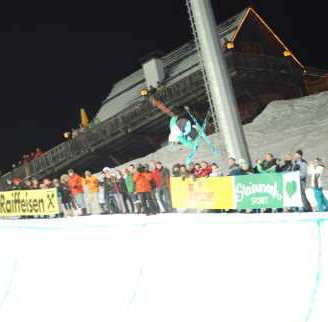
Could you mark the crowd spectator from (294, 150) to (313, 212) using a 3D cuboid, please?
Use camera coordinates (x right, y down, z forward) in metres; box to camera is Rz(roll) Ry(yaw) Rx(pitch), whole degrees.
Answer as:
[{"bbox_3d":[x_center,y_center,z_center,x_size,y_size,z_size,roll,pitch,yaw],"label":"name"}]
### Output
[{"bbox_3d":[4.028,0.592,40.500,0.420,1.820,0.580,-7,-15,-22],"label":"crowd spectator"}]

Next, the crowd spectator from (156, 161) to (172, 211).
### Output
[{"bbox_3d":[-0.065,0.876,46.218,0.500,1.720,0.360,-24,-19,38],"label":"crowd spectator"}]

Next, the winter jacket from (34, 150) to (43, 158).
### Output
[{"bbox_3d":[-9.216,-0.257,103.000,0.620,0.720,0.420,-17,-14,17],"label":"winter jacket"}]

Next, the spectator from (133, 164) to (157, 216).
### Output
[{"bbox_3d":[-0.645,1.001,47.600,0.680,1.770,0.520,-15,-14,11],"label":"spectator"}]

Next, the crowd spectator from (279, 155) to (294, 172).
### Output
[{"bbox_3d":[3.740,0.692,41.300,0.580,1.770,0.450,-23,-17,37],"label":"crowd spectator"}]

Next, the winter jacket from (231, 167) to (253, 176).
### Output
[{"bbox_3d":[2.328,0.499,42.400,0.400,0.700,0.580,-3,-17,-31],"label":"winter jacket"}]

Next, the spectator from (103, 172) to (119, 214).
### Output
[{"bbox_3d":[-1.883,1.172,50.600,0.520,1.570,0.380,-13,-14,0],"label":"spectator"}]

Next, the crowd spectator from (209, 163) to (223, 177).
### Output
[{"bbox_3d":[1.657,0.876,44.700,0.550,1.630,0.420,-17,-14,17],"label":"crowd spectator"}]

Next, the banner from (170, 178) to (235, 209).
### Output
[{"bbox_3d":[1.203,1.013,44.516,0.050,1.000,3.758,-5,1,-30],"label":"banner"}]

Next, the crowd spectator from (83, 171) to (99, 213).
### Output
[{"bbox_3d":[-2.797,1.185,52.831,0.580,1.734,0.450,-19,-17,21],"label":"crowd spectator"}]

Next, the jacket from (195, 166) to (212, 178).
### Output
[{"bbox_3d":[1.401,0.497,45.319,0.580,0.680,0.450,-24,-19,35],"label":"jacket"}]

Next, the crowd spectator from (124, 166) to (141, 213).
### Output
[{"bbox_3d":[-1.101,1.036,49.429,0.420,1.716,0.520,3,-22,-44],"label":"crowd spectator"}]

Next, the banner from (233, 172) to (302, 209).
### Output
[{"bbox_3d":[2.997,0.884,40.728,0.050,1.000,3.410,-4,-1,-30],"label":"banner"}]

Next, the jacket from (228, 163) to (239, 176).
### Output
[{"bbox_3d":[2.242,0.454,43.935,0.400,0.700,0.550,1,-21,-40],"label":"jacket"}]

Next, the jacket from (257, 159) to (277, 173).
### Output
[{"bbox_3d":[3.226,0.298,42.184,0.450,0.700,0.620,0,-20,-39],"label":"jacket"}]

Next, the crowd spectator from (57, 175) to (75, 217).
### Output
[{"bbox_3d":[-3.654,1.304,53.000,0.550,1.630,0.420,-9,-14,-14],"label":"crowd spectator"}]

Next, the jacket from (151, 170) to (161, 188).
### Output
[{"bbox_3d":[-0.238,0.578,46.300,0.350,0.700,0.520,1,-19,-41],"label":"jacket"}]

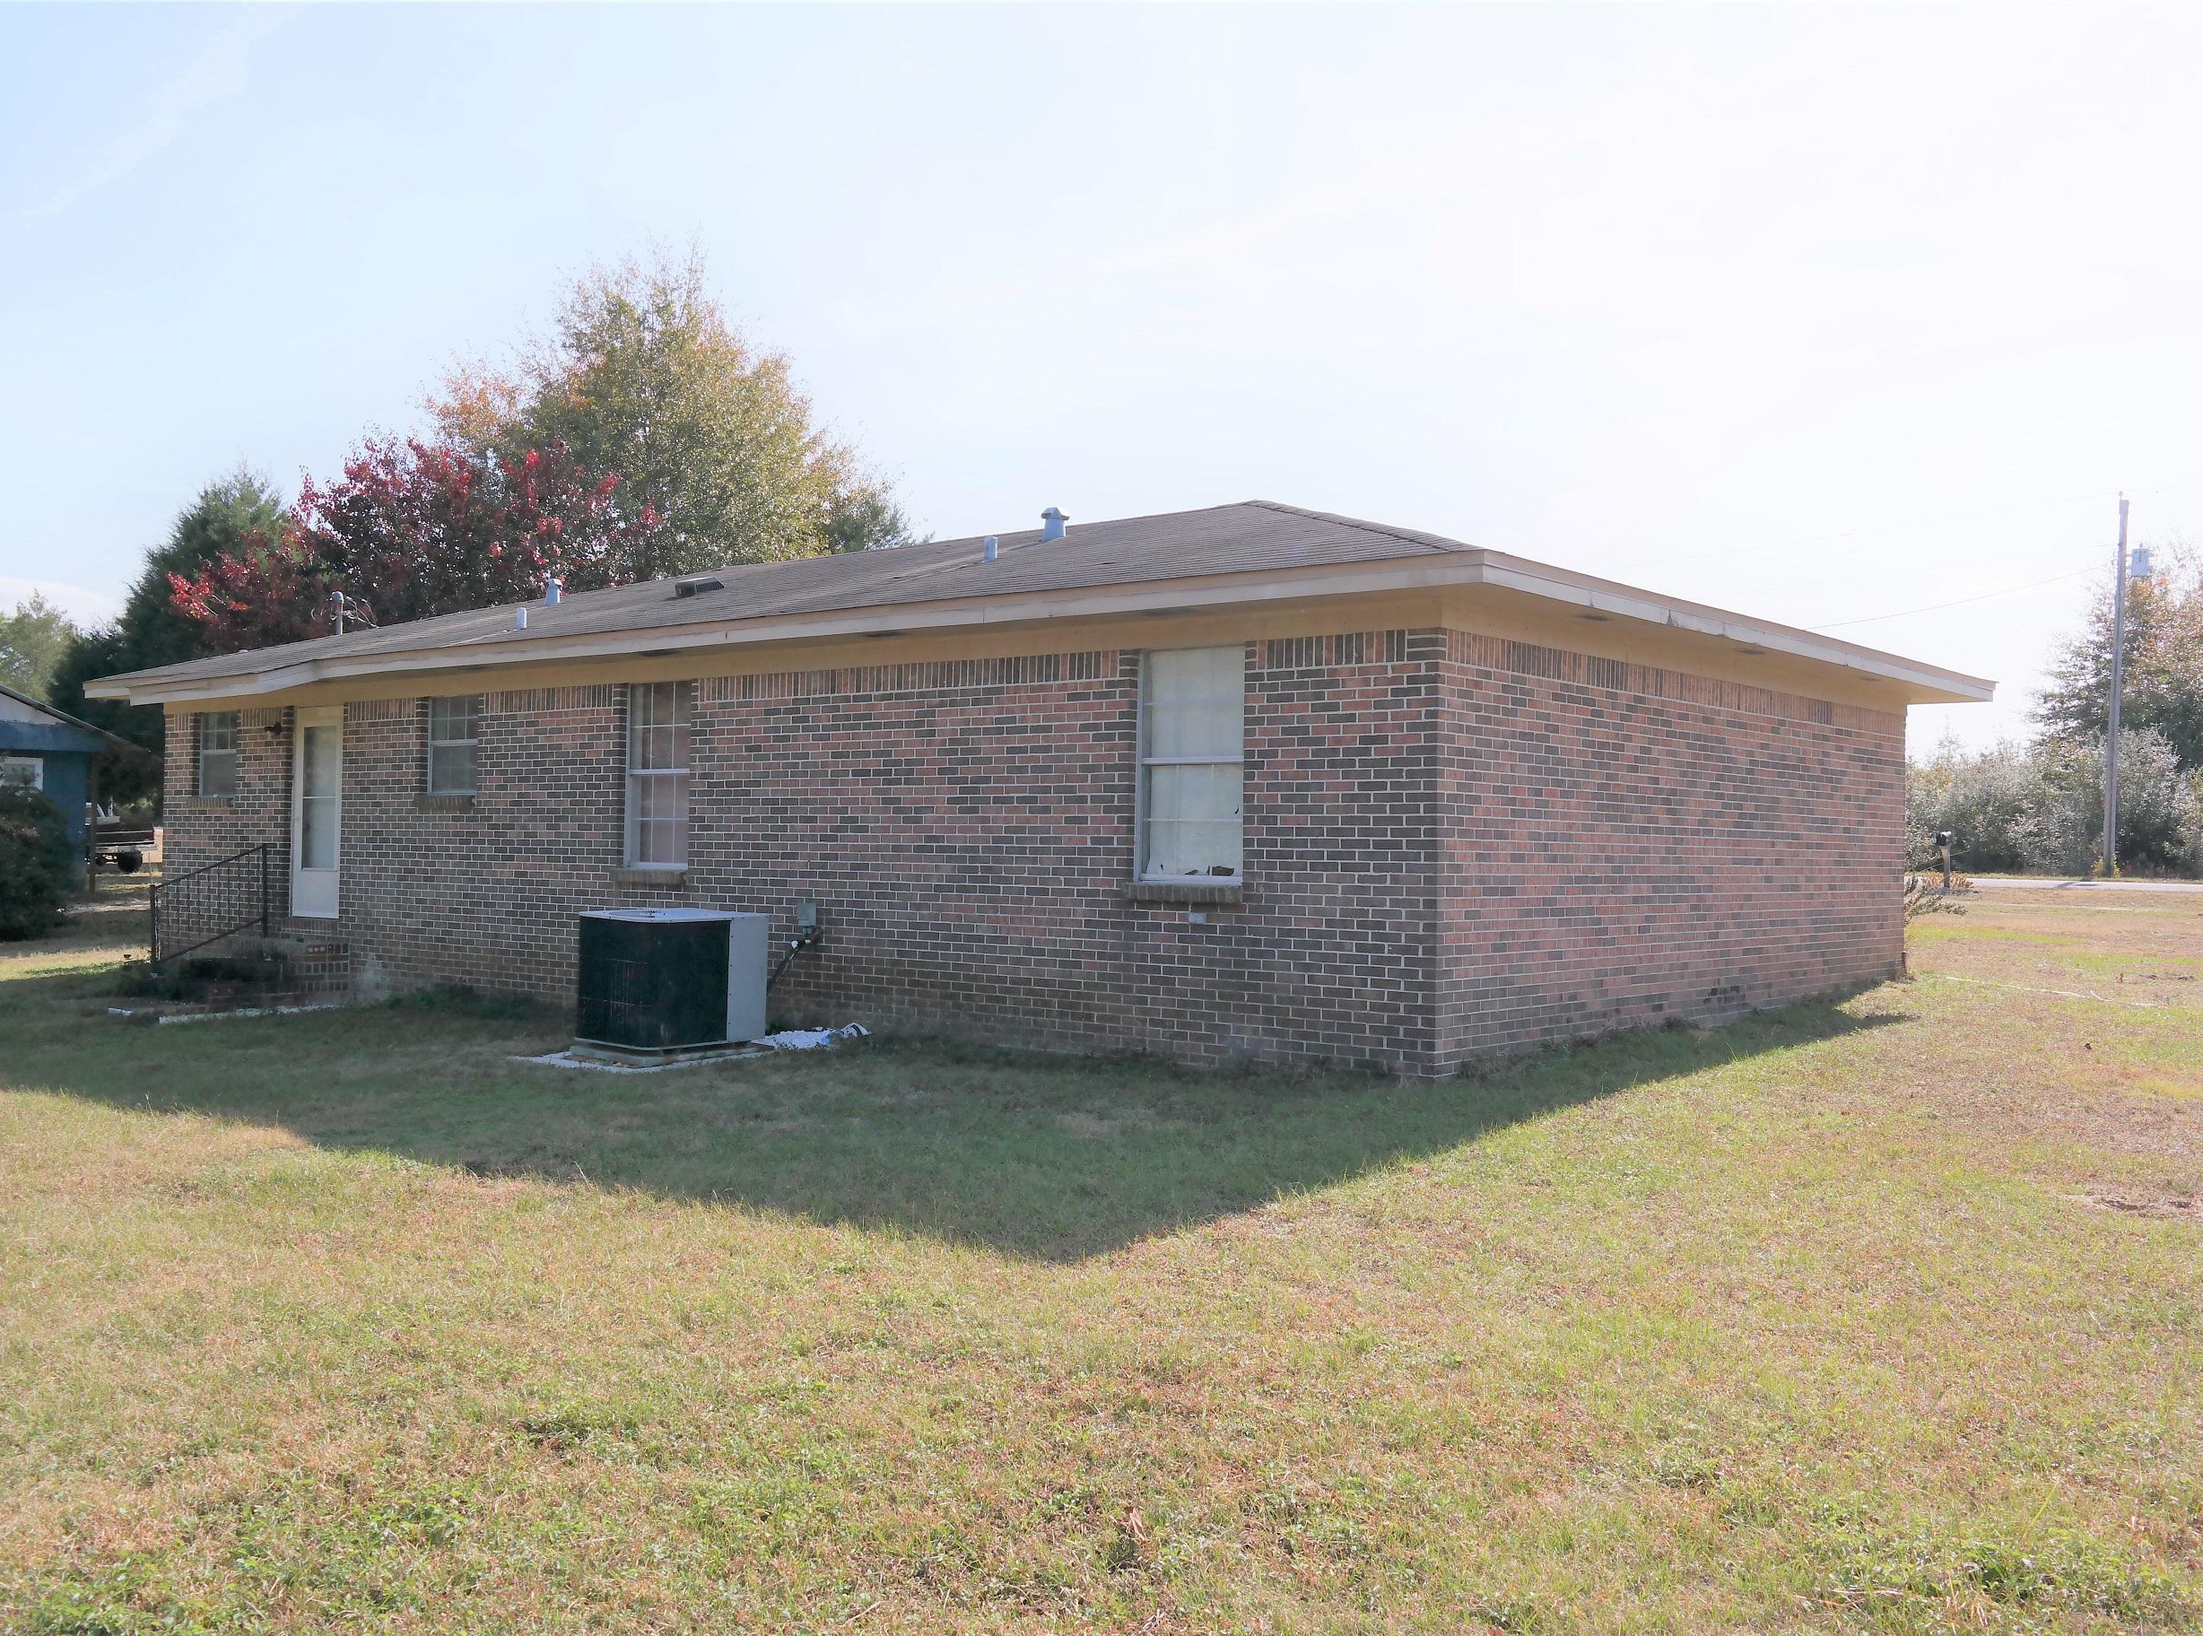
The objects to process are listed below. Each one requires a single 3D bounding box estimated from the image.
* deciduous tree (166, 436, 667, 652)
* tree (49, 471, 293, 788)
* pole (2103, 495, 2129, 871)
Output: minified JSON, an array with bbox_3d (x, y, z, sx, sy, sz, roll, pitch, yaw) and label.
[{"bbox_3d":[-12.300,-2.650,33.000,8.900,8.400,8.500,1,-1,0],"label":"deciduous tree"},{"bbox_3d":[-22.500,-3.500,46.000,7.200,10.300,7.000,1,-1,0],"label":"tree"},{"bbox_3d":[25.100,-3.300,45.500,0.300,9.400,0.300,2,-1,0],"label":"pole"}]

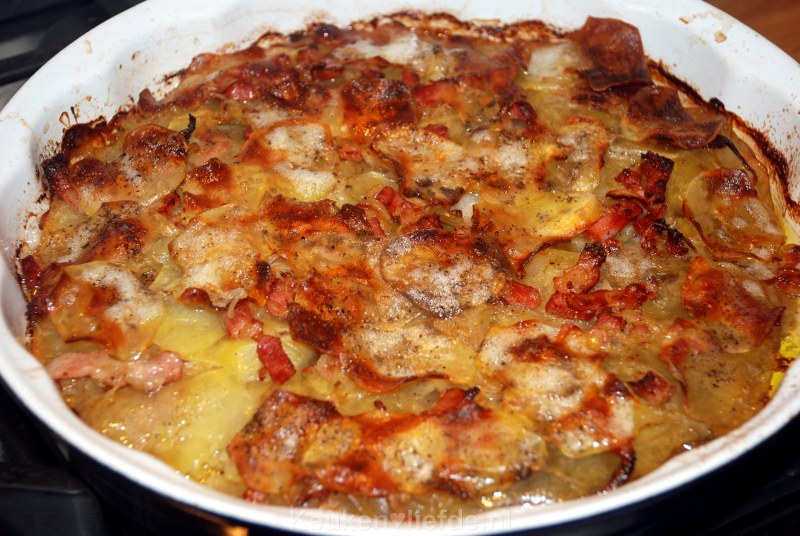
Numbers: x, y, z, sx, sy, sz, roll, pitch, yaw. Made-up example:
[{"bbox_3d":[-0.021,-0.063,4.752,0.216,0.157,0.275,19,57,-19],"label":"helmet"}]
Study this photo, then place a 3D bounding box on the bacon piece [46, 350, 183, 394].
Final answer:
[{"bbox_3d":[-0.088,0.032,0.637,0.043,0.009,0.012,0,41,1],"label":"bacon piece"}]

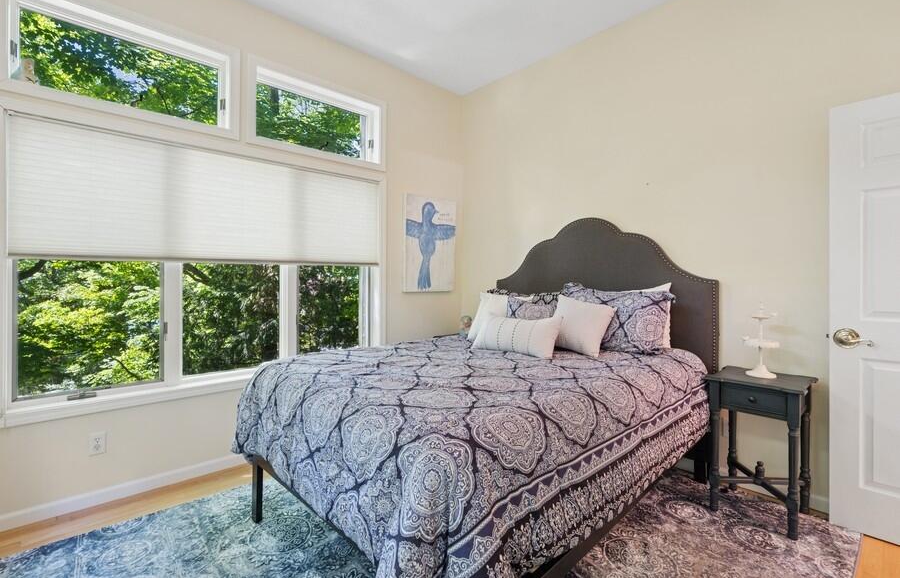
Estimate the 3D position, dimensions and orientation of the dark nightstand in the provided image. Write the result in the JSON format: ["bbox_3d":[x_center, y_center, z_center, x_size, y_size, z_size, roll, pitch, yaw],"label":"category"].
[{"bbox_3d":[1.615,0.815,2.084,0.410,0.690,0.400,-1,1,-42],"label":"dark nightstand"}]

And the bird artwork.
[{"bbox_3d":[-0.173,-0.408,3.640,0.585,0.845,0.040,-1,1,-42],"label":"bird artwork"}]

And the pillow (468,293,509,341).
[{"bbox_3d":[0.263,0.196,2.660,0.130,0.370,0.380,23,-12,-32],"label":"pillow"}]

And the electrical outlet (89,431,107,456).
[{"bbox_3d":[-1.888,0.831,2.144,0.071,0.116,0.010,-1,1,-42],"label":"electrical outlet"}]

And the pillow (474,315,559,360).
[{"bbox_3d":[0.381,0.269,2.290,0.490,0.260,0.130,0,-29,34],"label":"pillow"}]

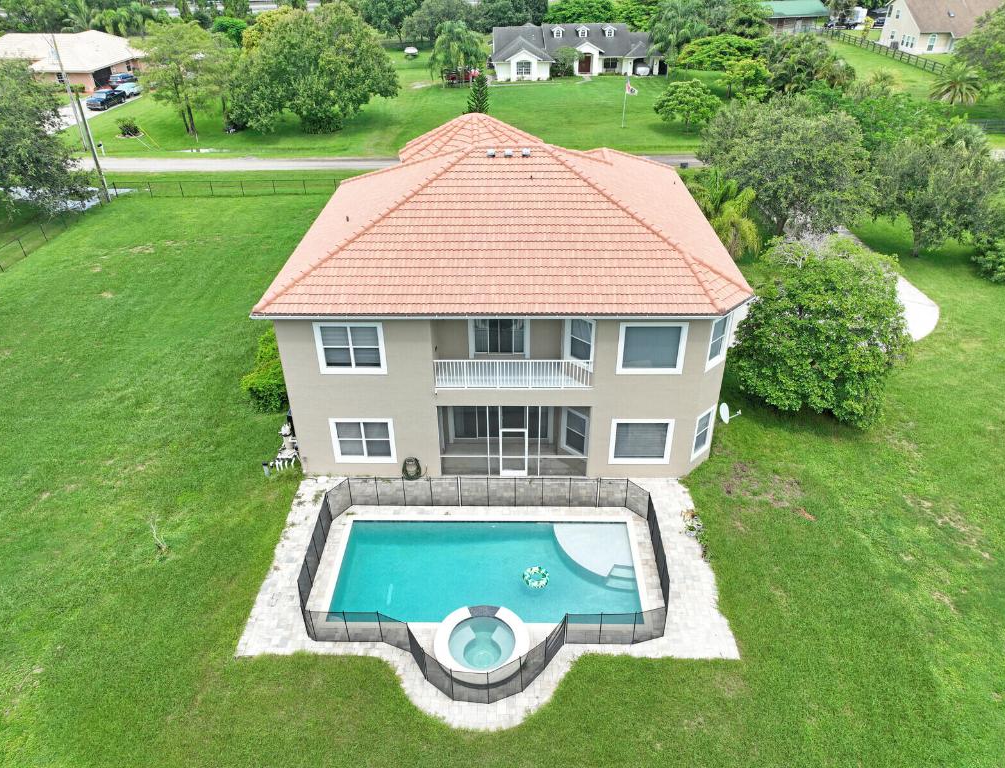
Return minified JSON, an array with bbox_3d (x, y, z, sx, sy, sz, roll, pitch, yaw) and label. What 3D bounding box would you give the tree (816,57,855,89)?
[{"bbox_3d":[37.253,-34.211,80.077,4.000,4.800,4.000,0,32,2],"label":"tree"}]

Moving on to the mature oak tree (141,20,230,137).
[{"bbox_3d":[-31.000,-29.517,69.304,8.800,10.100,8.600,0,32,0],"label":"mature oak tree"}]

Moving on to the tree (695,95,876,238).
[{"bbox_3d":[17.008,-12.896,43.065,10.000,8.300,10.000,0,32,2],"label":"tree"}]

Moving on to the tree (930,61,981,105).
[{"bbox_3d":[46.652,-30.451,73.408,4.600,5.200,4.600,0,32,2],"label":"tree"}]

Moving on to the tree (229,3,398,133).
[{"bbox_3d":[-19.581,-32.889,73.184,17.200,11.600,15.000,0,32,0],"label":"tree"}]

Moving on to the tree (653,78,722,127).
[{"bbox_3d":[18.000,-26.994,68.902,6.800,4.900,6.800,0,32,2],"label":"tree"}]

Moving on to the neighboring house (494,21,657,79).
[{"bbox_3d":[11.238,-49.439,104.835,25.716,6.300,16.500,0,32,0],"label":"neighboring house"}]

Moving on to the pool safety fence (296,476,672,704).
[{"bbox_3d":[-0.500,5.540,20.616,10.200,1.220,7.400,0,32,2],"label":"pool safety fence"}]

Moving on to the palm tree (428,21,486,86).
[{"bbox_3d":[-6.219,-43.521,93.825,7.500,7.900,7.200,0,32,0],"label":"palm tree"}]

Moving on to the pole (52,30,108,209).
[{"bbox_3d":[-29.390,-18.295,50.023,0.320,11.200,0.320,0,32,0],"label":"pole"}]

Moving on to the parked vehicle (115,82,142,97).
[{"bbox_3d":[-47.593,-37.791,90.803,1.850,1.550,4.600,2,32,3],"label":"parked vehicle"}]

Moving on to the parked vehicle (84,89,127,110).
[{"bbox_3d":[-46.998,-33.781,83.997,1.950,1.850,5.500,2,32,4],"label":"parked vehicle"}]

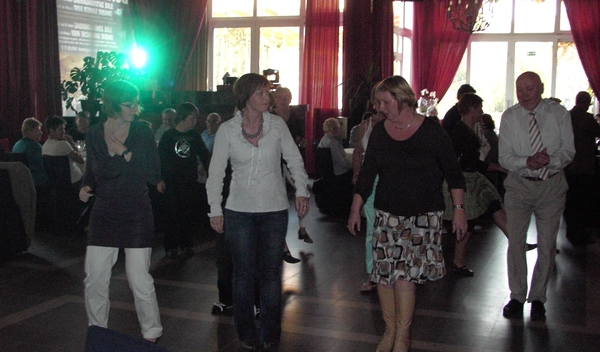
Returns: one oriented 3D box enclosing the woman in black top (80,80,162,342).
[{"bbox_3d":[-1.117,0.221,4.678,0.500,1.632,0.380,0,6,-8],"label":"woman in black top"}]

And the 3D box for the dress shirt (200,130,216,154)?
[{"bbox_3d":[-1.069,-0.332,9.000,0.420,0.500,0.270,1,6,0],"label":"dress shirt"}]

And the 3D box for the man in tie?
[{"bbox_3d":[1.689,0.131,5.355,0.510,1.742,0.360,3,6,20],"label":"man in tie"}]

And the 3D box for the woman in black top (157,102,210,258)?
[{"bbox_3d":[-1.142,0.027,7.226,0.560,1.482,0.320,0,6,-10],"label":"woman in black top"}]

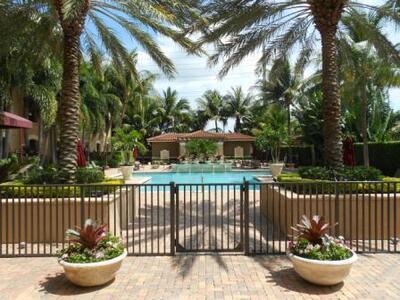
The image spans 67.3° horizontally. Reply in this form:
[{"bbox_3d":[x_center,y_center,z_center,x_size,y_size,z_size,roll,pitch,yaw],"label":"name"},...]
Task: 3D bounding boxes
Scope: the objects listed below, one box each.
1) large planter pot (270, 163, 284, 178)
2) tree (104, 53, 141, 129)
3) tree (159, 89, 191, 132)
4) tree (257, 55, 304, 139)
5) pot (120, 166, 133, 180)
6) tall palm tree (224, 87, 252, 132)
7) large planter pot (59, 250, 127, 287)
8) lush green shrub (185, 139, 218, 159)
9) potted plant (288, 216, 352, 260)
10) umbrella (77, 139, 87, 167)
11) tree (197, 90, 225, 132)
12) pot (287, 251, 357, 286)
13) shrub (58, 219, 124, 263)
[{"bbox_3d":[4.530,1.300,17.500,0.790,0.890,0.790,0,0,0],"label":"large planter pot"},{"bbox_3d":[-7.200,-3.600,28.000,3.800,10.800,3.800,0,0,0],"label":"tree"},{"bbox_3d":[-3.900,-3.700,46.000,4.900,11.000,4.900,0,0,0],"label":"tree"},{"bbox_3d":[9.100,-4.400,34.000,5.400,12.200,5.400,0,0,0],"label":"tree"},{"bbox_3d":[-4.750,1.500,19.500,0.840,0.900,0.840,0,-1,0],"label":"pot"},{"bbox_3d":[6.400,-4.200,50.000,5.000,12.700,5.000,0,-1,0],"label":"tall palm tree"},{"bbox_3d":[-1.450,1.620,4.100,0.880,0.360,0.880,0,-1,0],"label":"large planter pot"},{"bbox_3d":[0.180,0.150,36.000,4.000,2.900,3.800,0,0,0],"label":"lush green shrub"},{"bbox_3d":[1.630,1.170,4.070,0.870,0.570,0.820,0,-1,0],"label":"potted plant"},{"bbox_3d":[-5.750,0.680,14.400,0.620,2.450,0.620,0,-1,0],"label":"umbrella"},{"bbox_3d":[1.660,-3.900,50.000,4.900,12.100,4.900,0,-1,0],"label":"tree"},{"bbox_3d":[1.630,1.570,4.060,0.875,0.370,0.875,0,0,0],"label":"pot"},{"bbox_3d":[-1.450,1.180,4.060,0.810,0.530,0.800,0,0,0],"label":"shrub"}]

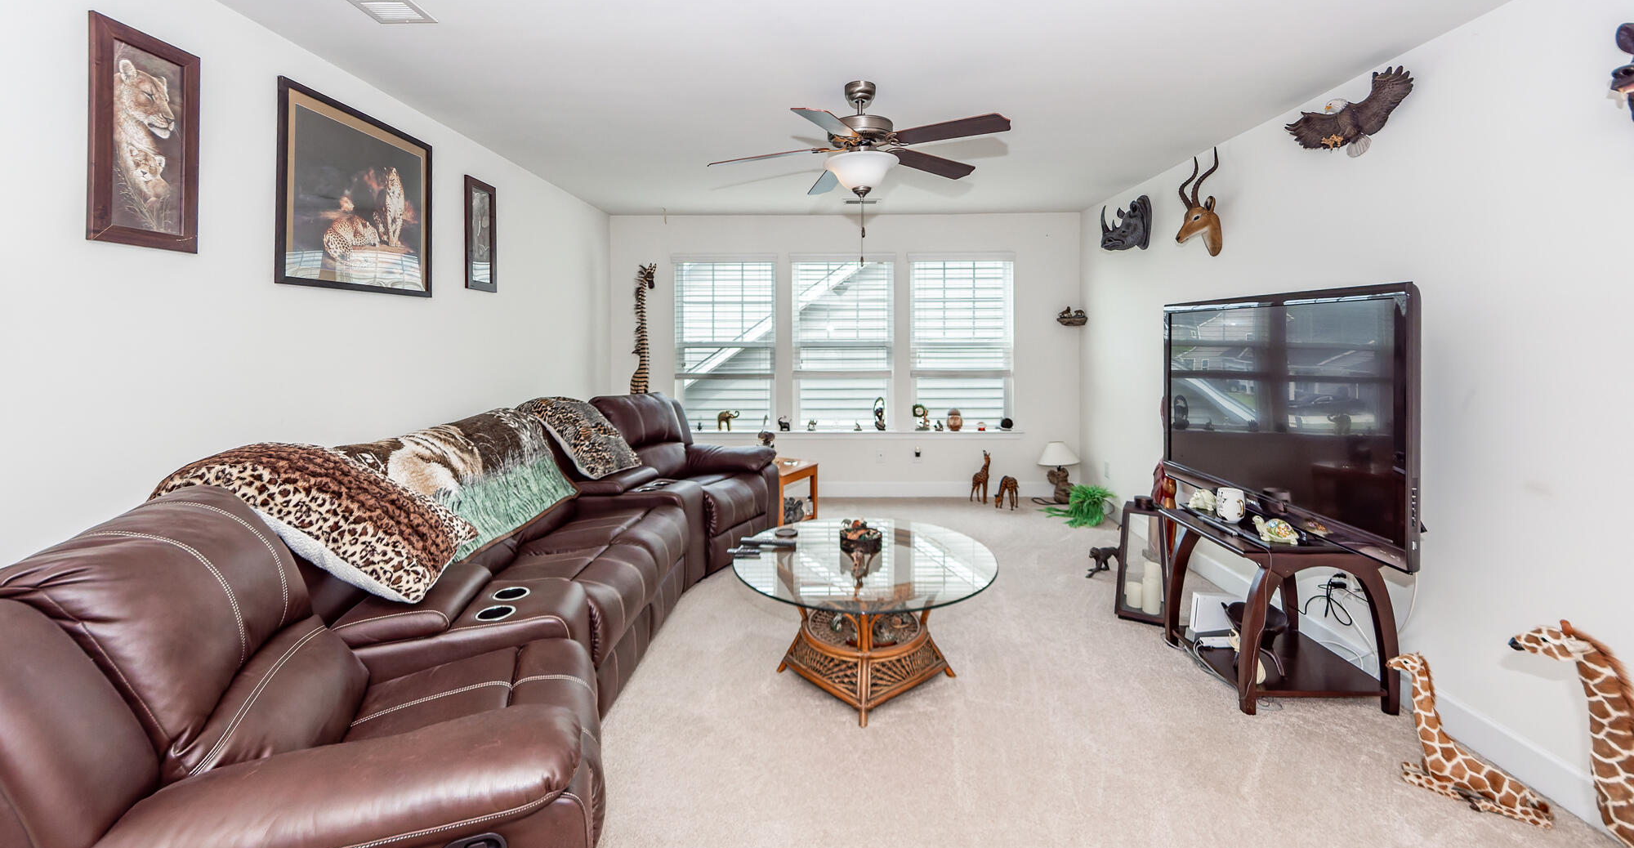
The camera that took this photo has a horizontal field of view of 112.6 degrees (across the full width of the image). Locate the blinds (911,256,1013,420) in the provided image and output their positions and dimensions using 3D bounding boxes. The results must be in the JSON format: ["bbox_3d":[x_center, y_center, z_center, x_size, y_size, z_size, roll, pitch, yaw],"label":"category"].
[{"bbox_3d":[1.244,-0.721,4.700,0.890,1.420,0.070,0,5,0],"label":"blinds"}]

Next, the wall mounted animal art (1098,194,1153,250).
[{"bbox_3d":[2.250,-1.475,4.020,0.310,0.410,0.280,0,5,0],"label":"wall mounted animal art"}]

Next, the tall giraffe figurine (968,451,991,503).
[{"bbox_3d":[1.359,0.441,4.530,0.085,0.450,0.200,-3,6,-35],"label":"tall giraffe figurine"}]

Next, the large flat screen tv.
[{"bbox_3d":[2.040,-0.070,2.520,0.100,0.960,1.380,0,5,0],"label":"large flat screen tv"}]

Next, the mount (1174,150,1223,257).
[{"bbox_3d":[2.220,-1.290,3.180,0.280,0.620,0.230,0,5,0],"label":"mount"}]

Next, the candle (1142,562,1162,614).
[{"bbox_3d":[1.765,0.860,2.870,0.100,0.280,0.100,0,5,0],"label":"candle"}]

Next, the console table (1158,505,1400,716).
[{"bbox_3d":[1.970,0.780,2.420,0.620,0.620,0.680,0,5,0],"label":"console table"}]

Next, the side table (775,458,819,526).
[{"bbox_3d":[-0.320,0.525,3.980,0.500,0.450,0.430,3,6,35],"label":"side table"}]

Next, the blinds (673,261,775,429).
[{"bbox_3d":[-0.845,-0.720,4.930,0.920,1.520,0.090,0,5,0],"label":"blinds"}]

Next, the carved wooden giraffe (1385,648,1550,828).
[{"bbox_3d":[1.962,0.925,1.660,0.320,0.375,0.150,4,6,40],"label":"carved wooden giraffe"}]

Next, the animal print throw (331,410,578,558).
[{"bbox_3d":[-1.450,0.217,2.320,0.480,0.500,1.150,0,5,0],"label":"animal print throw"}]

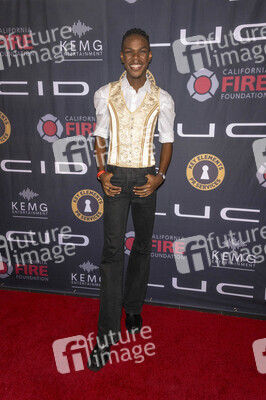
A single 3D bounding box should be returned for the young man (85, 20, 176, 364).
[{"bbox_3d":[0.006,-0.039,1.514,0.480,1.780,0.530,1,9,2],"label":"young man"}]

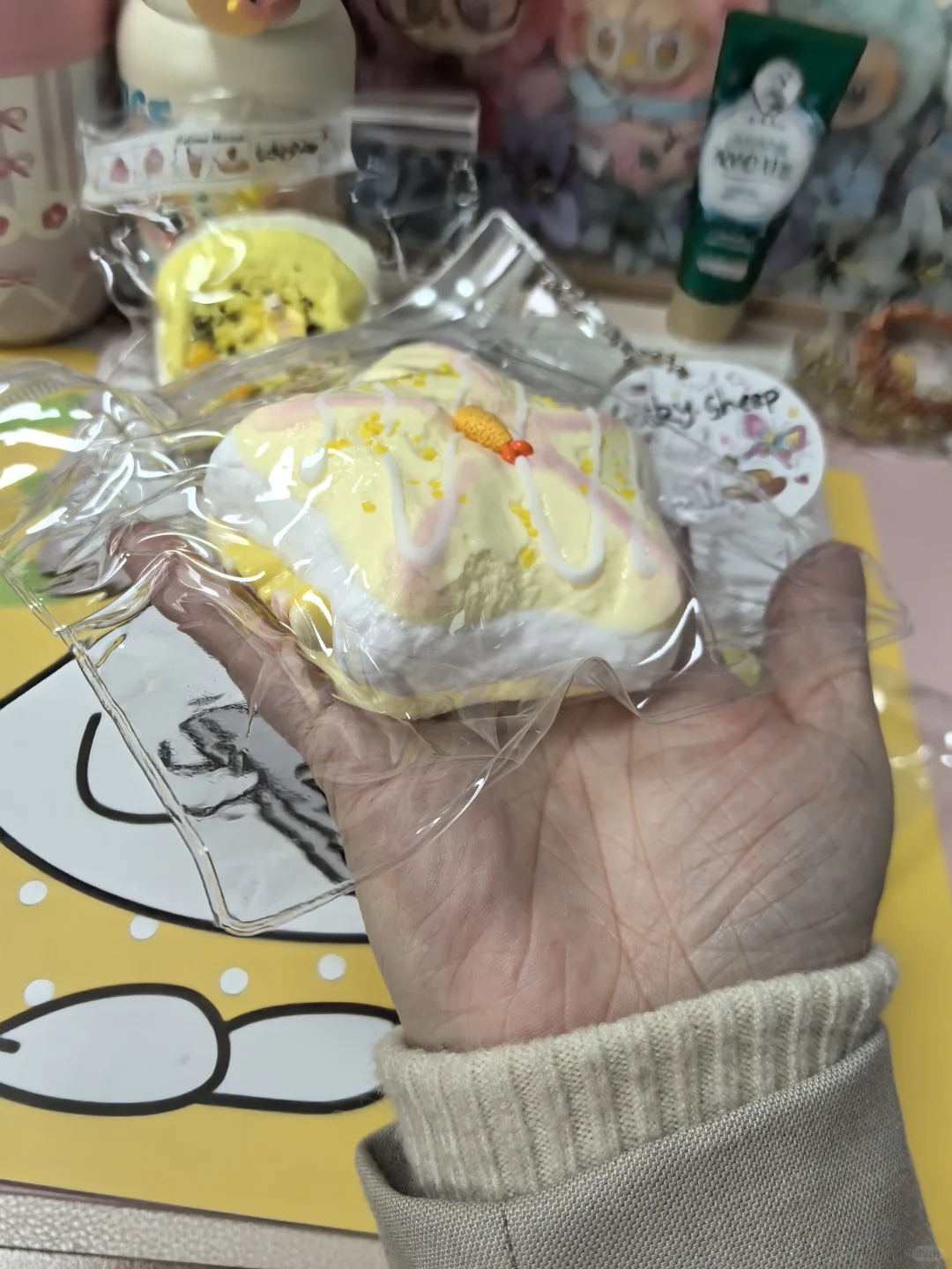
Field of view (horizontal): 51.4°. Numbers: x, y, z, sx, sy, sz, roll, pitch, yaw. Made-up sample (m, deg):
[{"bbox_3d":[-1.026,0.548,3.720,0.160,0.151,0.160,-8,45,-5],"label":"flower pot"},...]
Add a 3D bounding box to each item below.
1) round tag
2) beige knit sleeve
[{"bbox_3d":[0.046,-0.039,0.206,0.051,0.002,0.051,-8,59,0],"label":"round tag"},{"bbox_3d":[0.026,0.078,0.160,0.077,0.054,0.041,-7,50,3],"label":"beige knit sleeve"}]

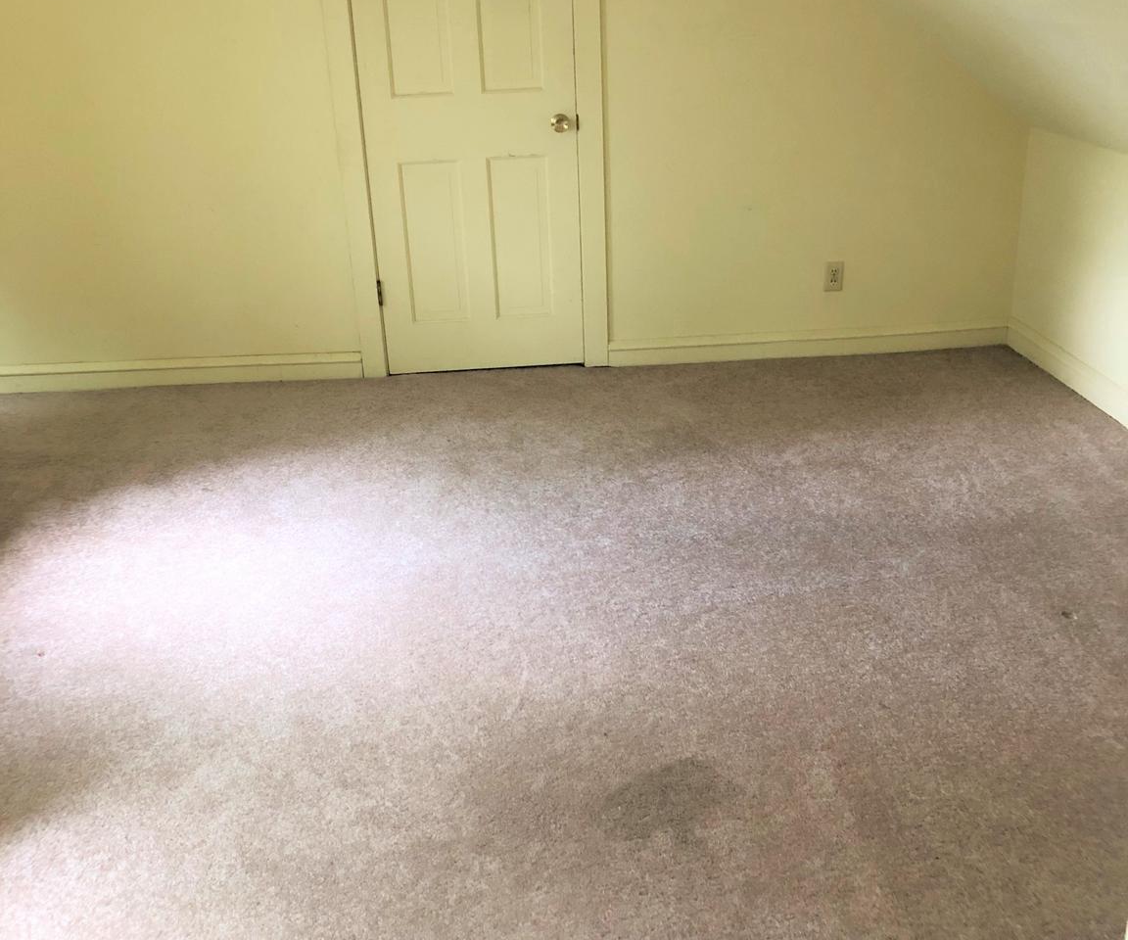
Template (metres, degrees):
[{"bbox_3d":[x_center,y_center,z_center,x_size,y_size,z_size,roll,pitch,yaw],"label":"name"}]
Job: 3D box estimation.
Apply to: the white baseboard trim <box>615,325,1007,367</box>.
[{"bbox_3d":[0.967,-0.501,4.809,1.598,0.098,0.020,-4,23,-3],"label":"white baseboard trim"}]

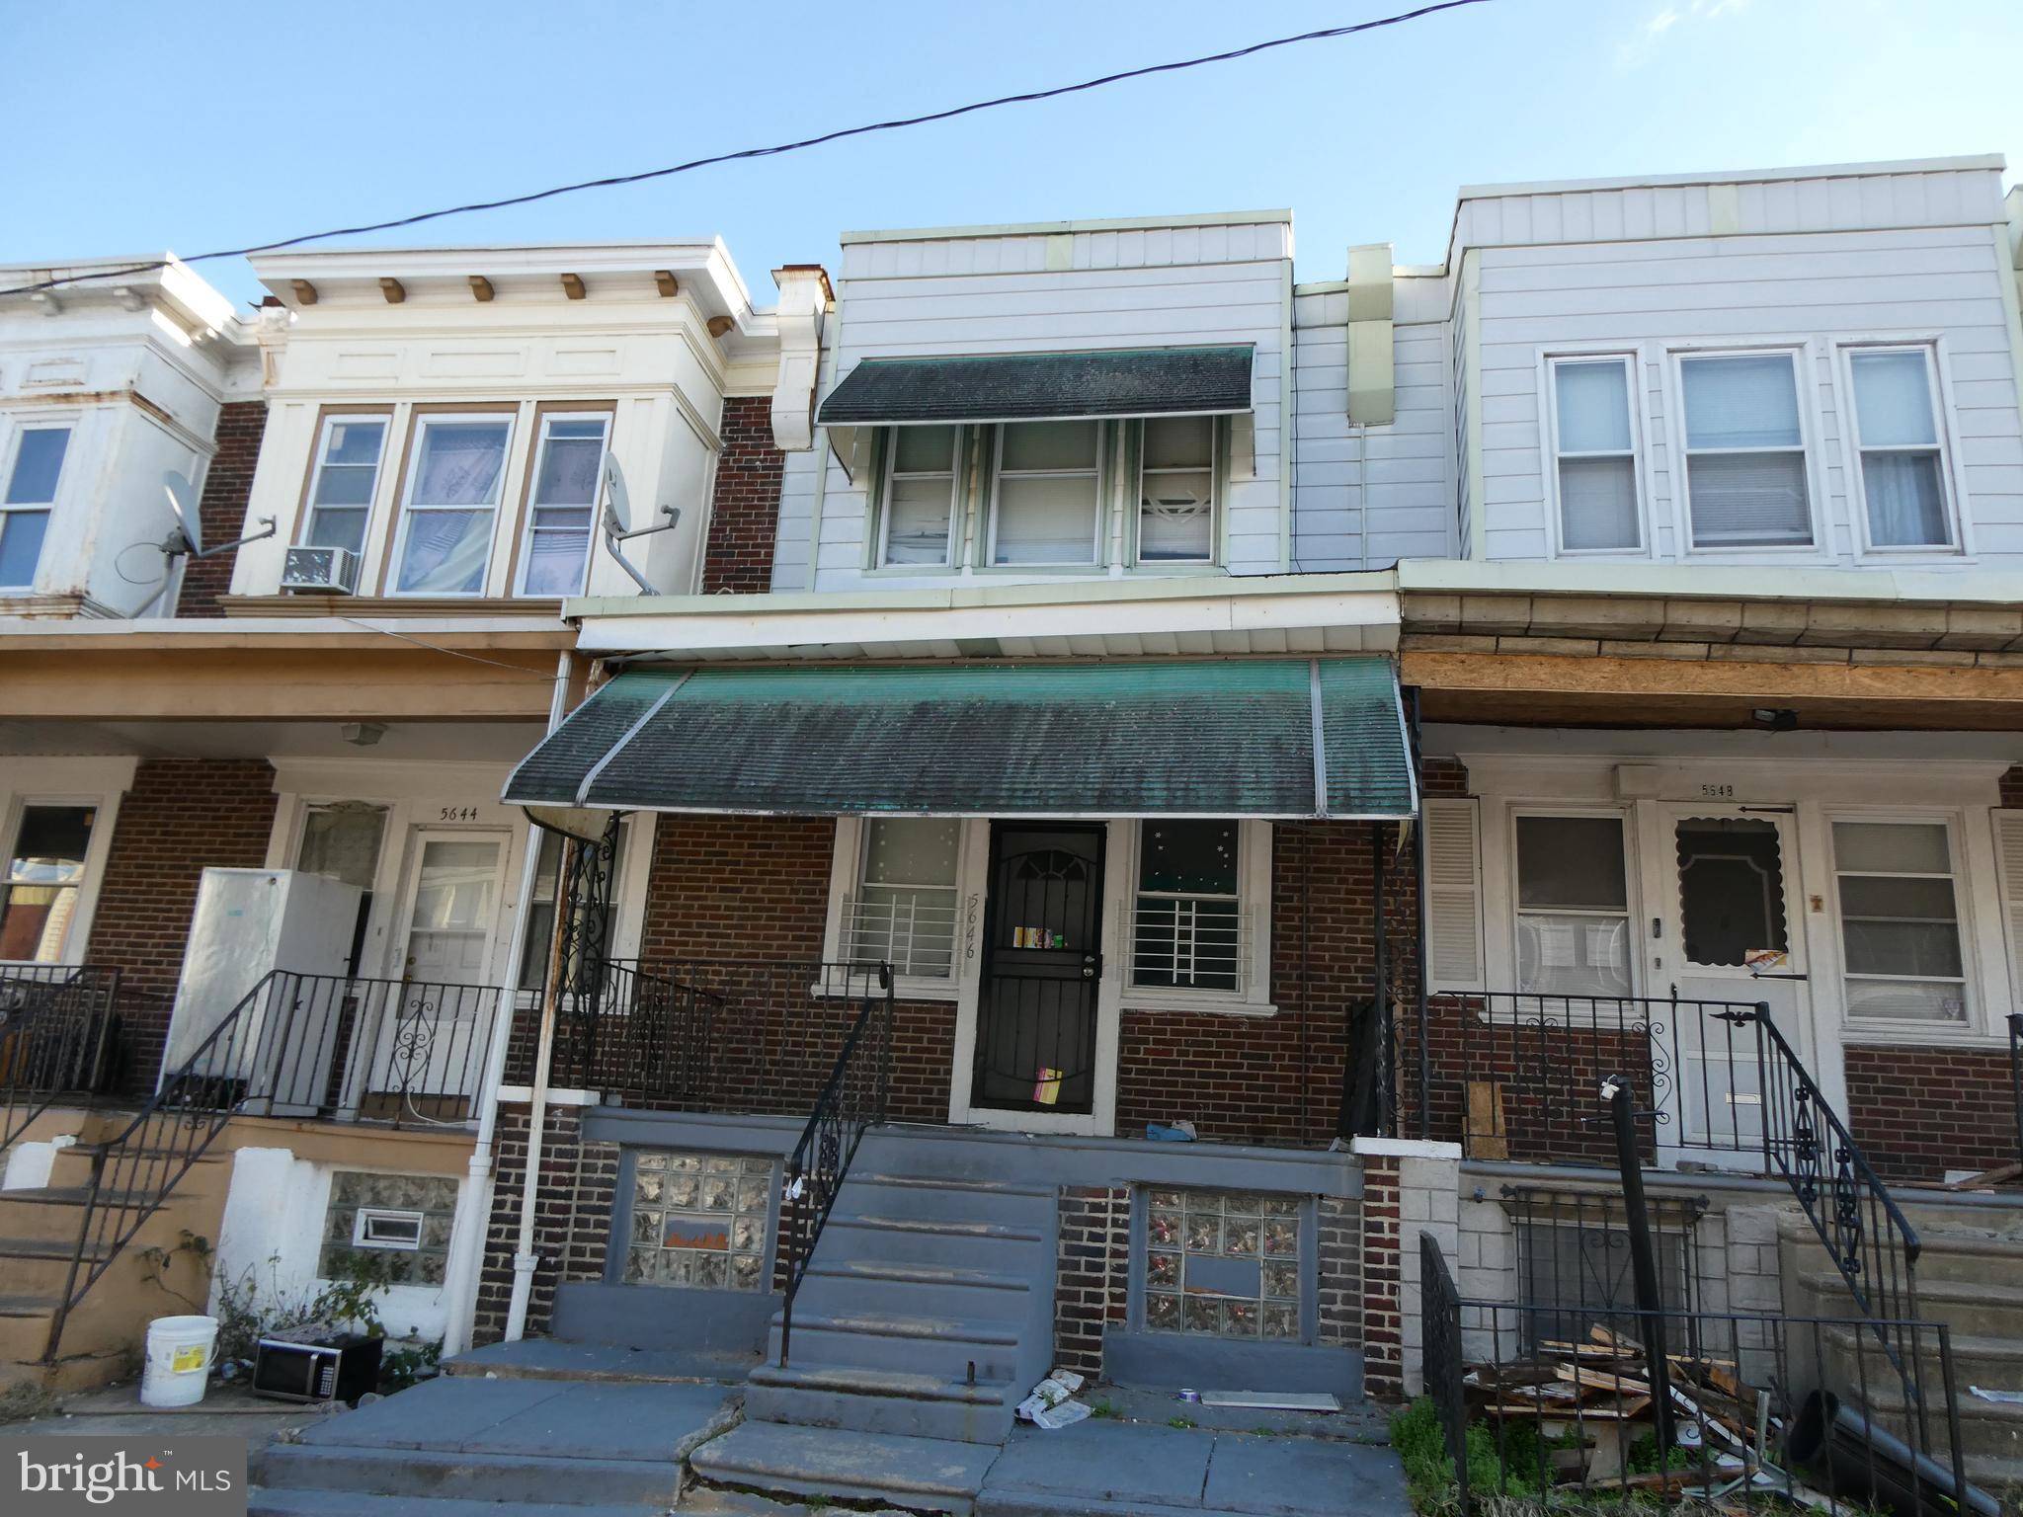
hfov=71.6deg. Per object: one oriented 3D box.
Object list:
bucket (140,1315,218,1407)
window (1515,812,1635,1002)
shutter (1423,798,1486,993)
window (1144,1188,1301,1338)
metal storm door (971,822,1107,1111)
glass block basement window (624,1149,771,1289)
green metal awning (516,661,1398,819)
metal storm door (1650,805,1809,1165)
[{"bbox_3d":[-4.164,3.016,7.031,0.300,0.370,0.300,3,-16,1],"label":"bucket"},{"bbox_3d":[3.807,0.987,9.515,0.714,1.263,0.090,1,-16,10],"label":"window"},{"bbox_3d":[3.024,0.931,9.582,0.371,1.337,0.045,1,-16,10],"label":"shutter"},{"bbox_3d":[1.068,2.559,7.090,0.763,0.662,0.090,1,-16,10],"label":"window"},{"bbox_3d":[0.209,1.458,9.956,0.852,2.032,0.060,1,-16,10],"label":"metal storm door"},{"bbox_3d":[-1.685,2.502,7.580,0.778,0.663,0.090,1,-16,10],"label":"glass block basement window"},{"bbox_3d":[-0.258,-0.153,7.424,4.505,1.155,1.040,1,-16,10],"label":"green metal awning"},{"bbox_3d":[4.742,1.409,9.191,0.881,2.287,0.060,1,-16,10],"label":"metal storm door"}]

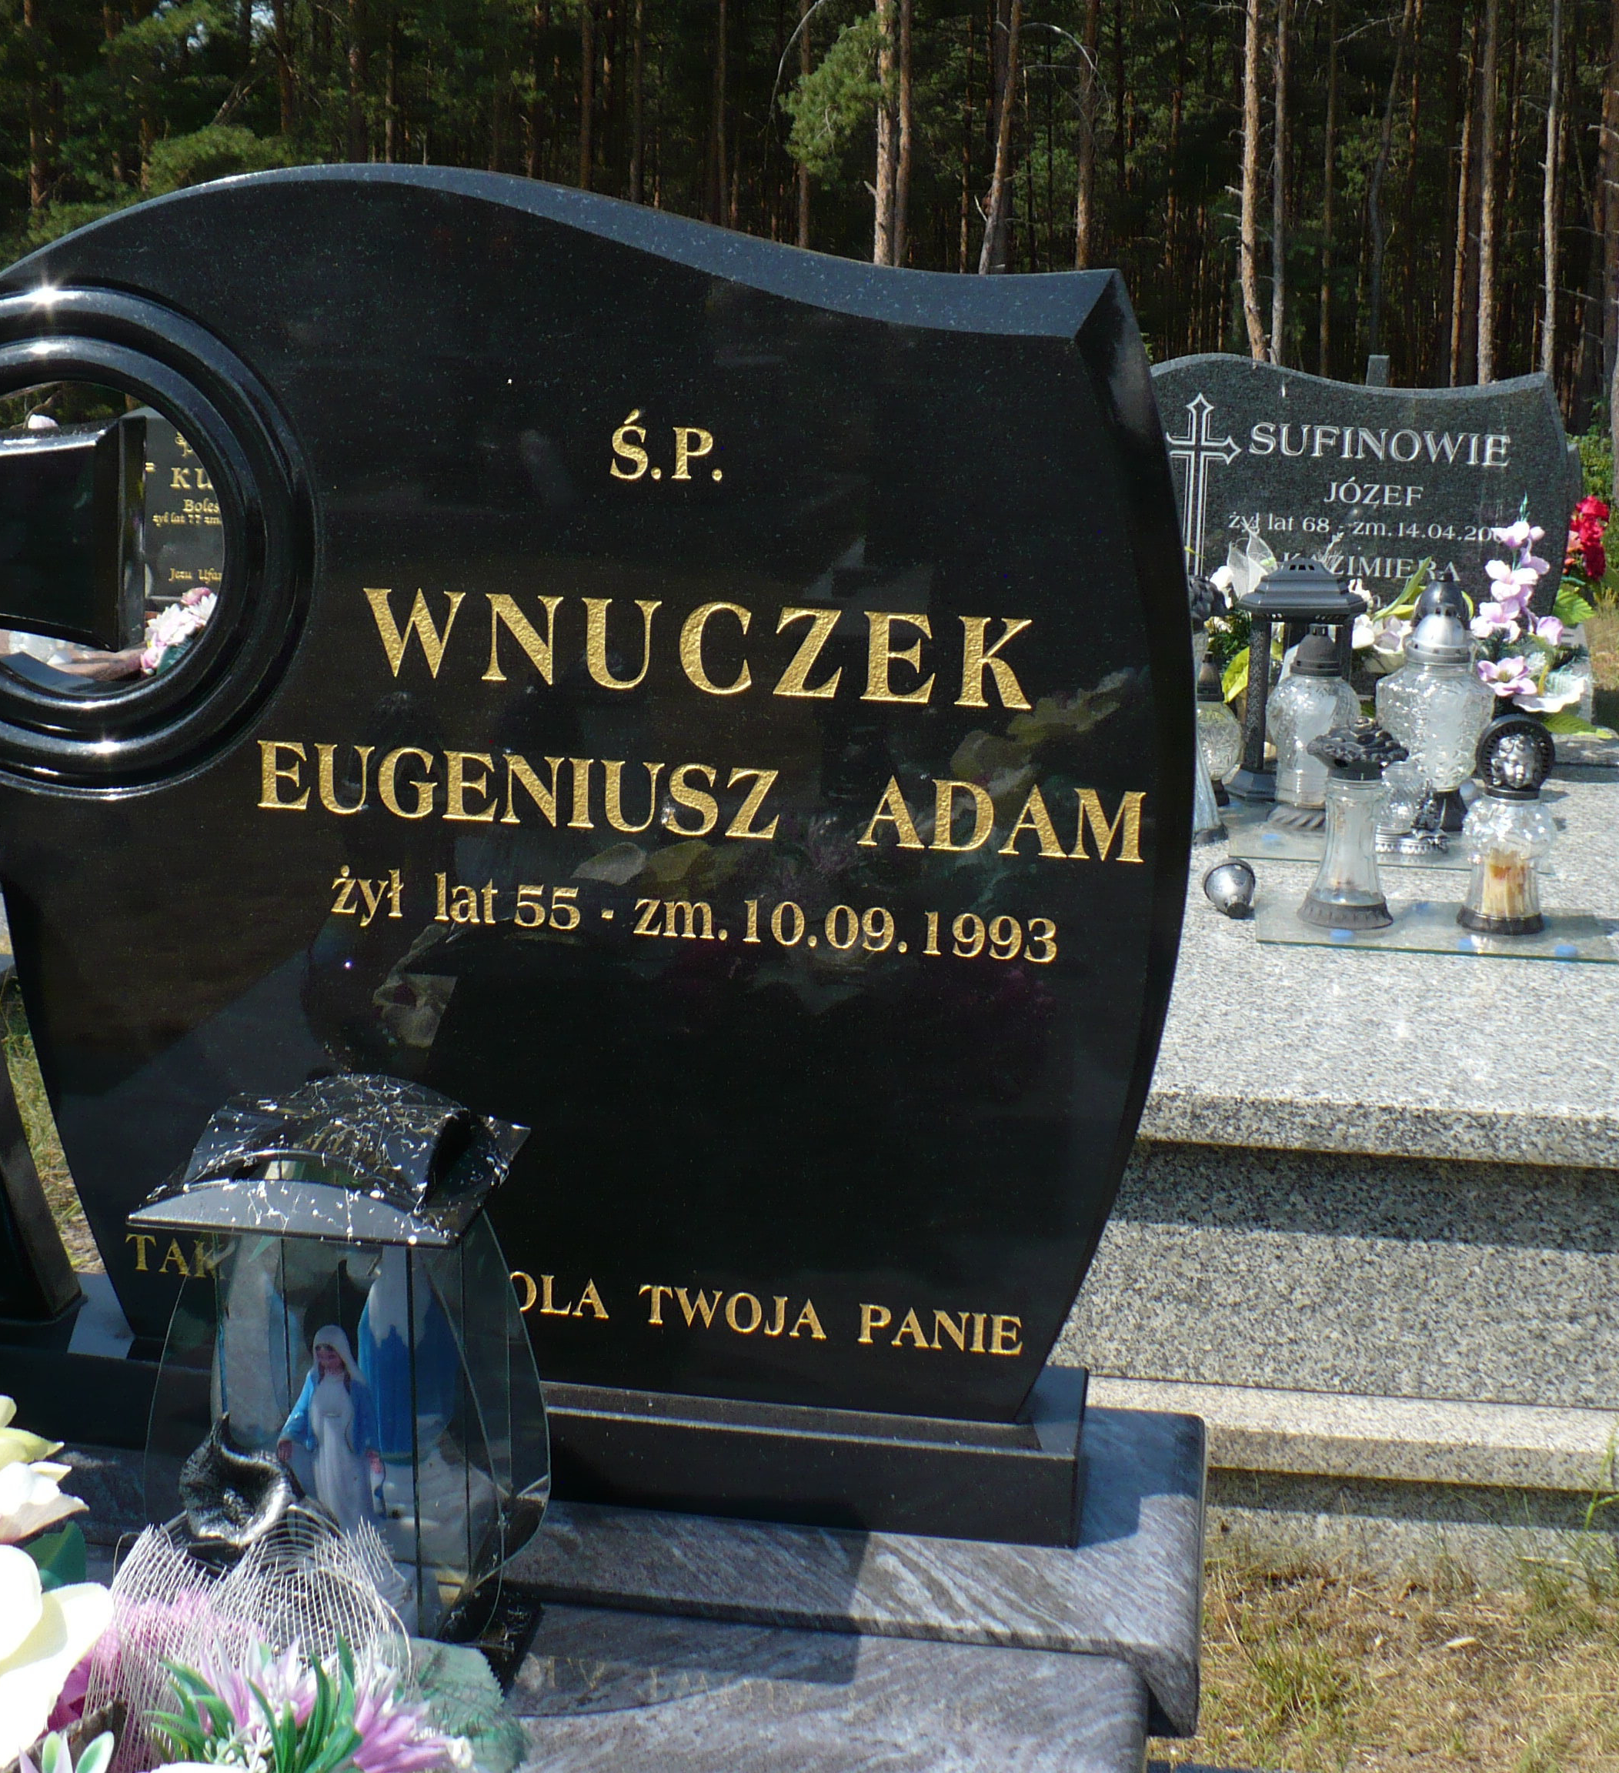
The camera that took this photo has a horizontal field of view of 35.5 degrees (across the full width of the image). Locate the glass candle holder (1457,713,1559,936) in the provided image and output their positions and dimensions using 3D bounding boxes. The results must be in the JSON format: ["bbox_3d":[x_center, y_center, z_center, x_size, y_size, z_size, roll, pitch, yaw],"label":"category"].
[{"bbox_3d":[0.859,-0.079,3.105,0.112,0.265,0.112,2,15,8],"label":"glass candle holder"}]

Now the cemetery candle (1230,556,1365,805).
[{"bbox_3d":[0.751,-0.322,3.848,0.215,0.364,0.215,2,15,8],"label":"cemetery candle"}]

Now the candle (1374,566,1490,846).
[{"bbox_3d":[0.897,-0.270,3.612,0.163,0.376,0.163,2,15,8],"label":"candle"}]

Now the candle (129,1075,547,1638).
[{"bbox_3d":[-0.261,0.290,1.446,0.196,0.344,0.192,3,15,10],"label":"candle"}]

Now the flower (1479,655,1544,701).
[{"bbox_3d":[1.103,-0.329,3.981,0.097,0.070,0.075,2,15,8],"label":"flower"}]

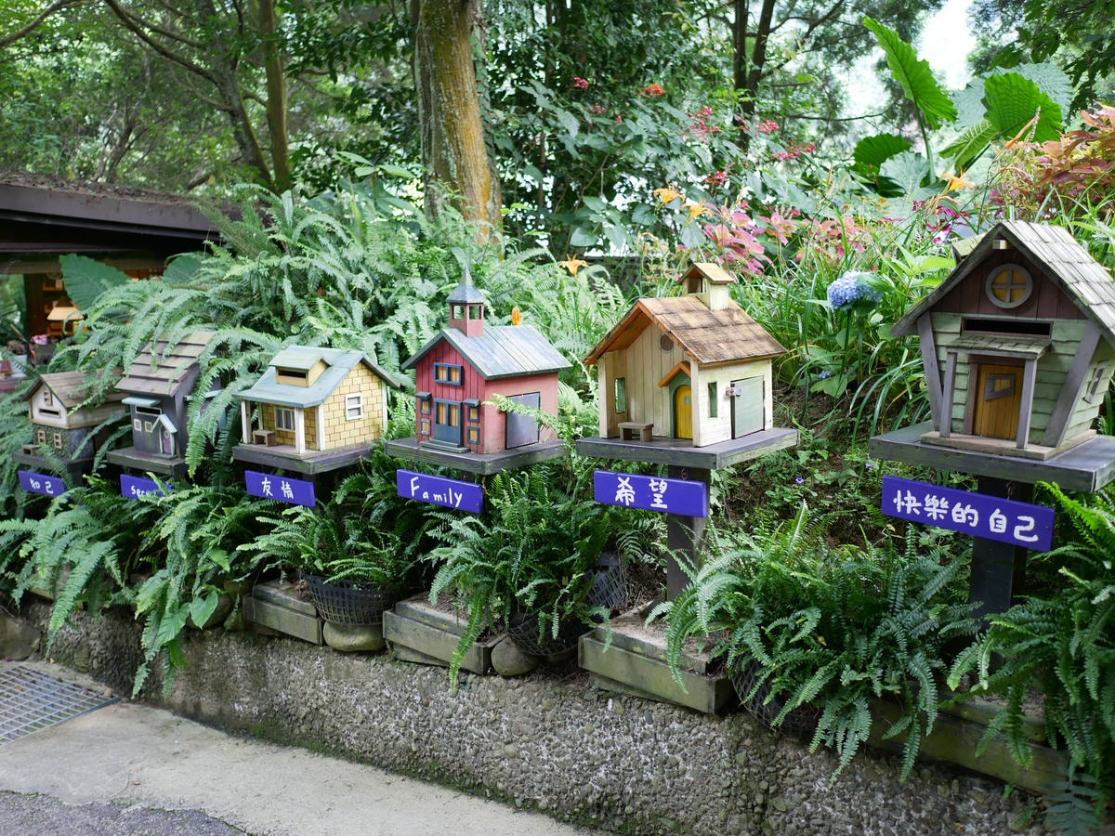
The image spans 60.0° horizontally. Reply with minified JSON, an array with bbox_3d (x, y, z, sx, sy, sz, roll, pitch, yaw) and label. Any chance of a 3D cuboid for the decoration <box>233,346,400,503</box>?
[{"bbox_3d":[-0.949,0.024,3.885,0.475,0.600,0.500,6,11,35],"label":"decoration"}]

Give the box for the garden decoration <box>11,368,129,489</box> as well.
[{"bbox_3d":[-2.367,0.049,4.895,0.510,0.580,0.500,6,11,34],"label":"garden decoration"}]

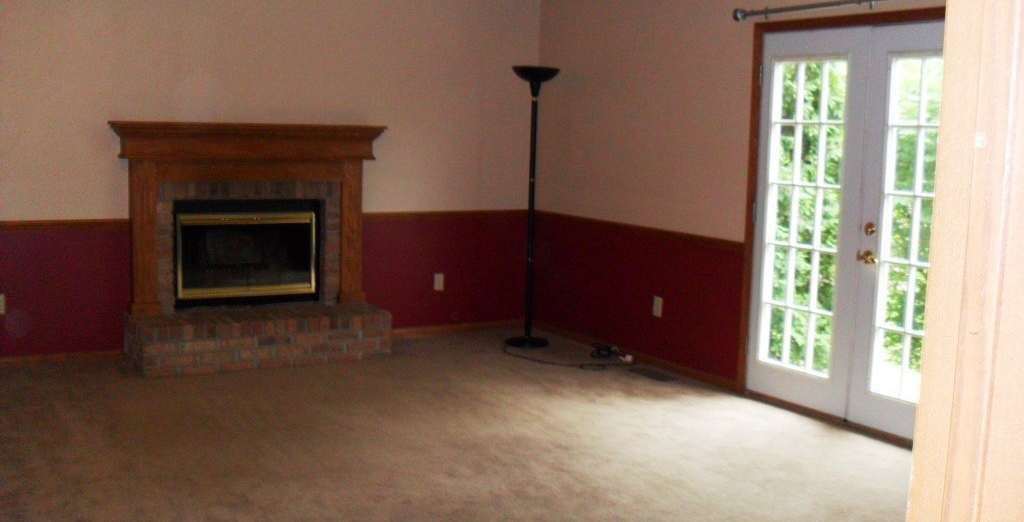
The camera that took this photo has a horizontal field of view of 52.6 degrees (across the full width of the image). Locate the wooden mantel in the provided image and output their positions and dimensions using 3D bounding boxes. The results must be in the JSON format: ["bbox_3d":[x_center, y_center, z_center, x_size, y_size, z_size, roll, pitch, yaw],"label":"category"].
[{"bbox_3d":[-1.594,-0.264,6.438,1.667,1.160,0.224,-3,8,-32],"label":"wooden mantel"}]

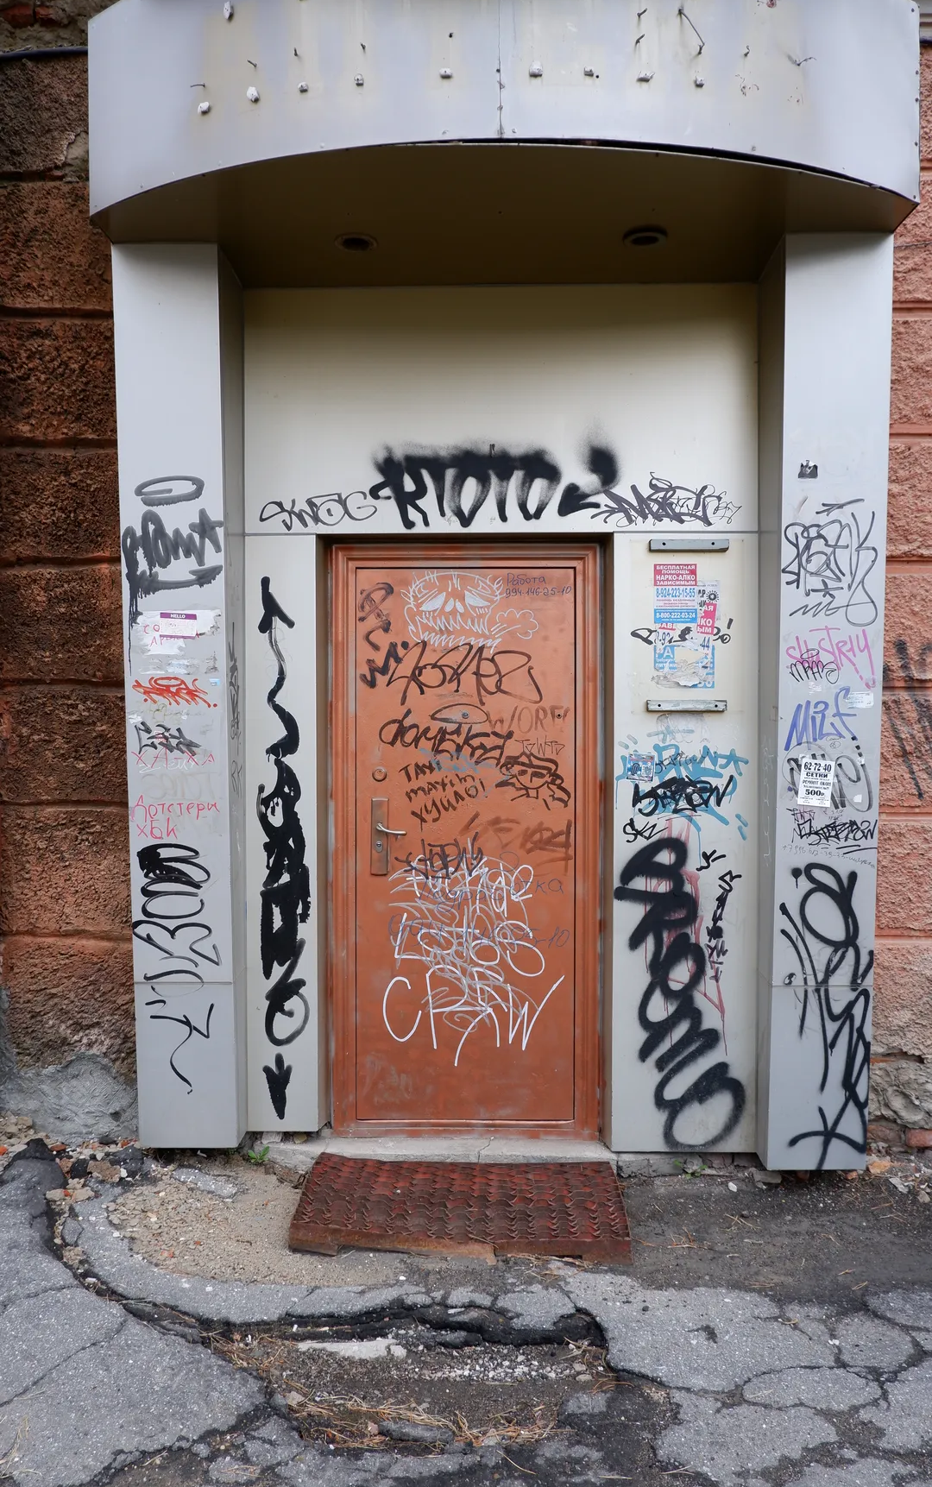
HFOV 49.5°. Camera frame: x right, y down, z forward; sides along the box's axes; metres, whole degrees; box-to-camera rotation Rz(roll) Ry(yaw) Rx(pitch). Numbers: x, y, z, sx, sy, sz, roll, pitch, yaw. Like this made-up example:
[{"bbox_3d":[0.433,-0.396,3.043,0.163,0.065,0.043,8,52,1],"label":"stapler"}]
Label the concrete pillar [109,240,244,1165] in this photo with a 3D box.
[{"bbox_3d":[-0.915,-0.107,3.280,0.325,2.850,0.320,0,1,1],"label":"concrete pillar"}]

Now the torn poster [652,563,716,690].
[{"bbox_3d":[0.734,-0.394,3.400,0.218,0.427,0.010,0,1,1],"label":"torn poster"}]

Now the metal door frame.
[{"bbox_3d":[0.000,0.341,3.620,0.965,2.110,0.100,0,1,1],"label":"metal door frame"}]

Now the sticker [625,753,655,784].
[{"bbox_3d":[0.586,0.085,3.400,0.088,0.090,0.005,6,1,1],"label":"sticker"}]

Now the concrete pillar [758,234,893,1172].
[{"bbox_3d":[1.140,-0.090,3.250,0.325,2.930,0.320,0,1,1],"label":"concrete pillar"}]

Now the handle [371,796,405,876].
[{"bbox_3d":[-0.278,0.331,3.590,0.120,0.272,0.065,0,1,1],"label":"handle"}]

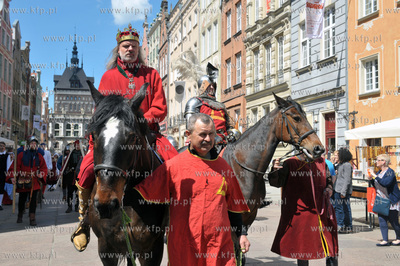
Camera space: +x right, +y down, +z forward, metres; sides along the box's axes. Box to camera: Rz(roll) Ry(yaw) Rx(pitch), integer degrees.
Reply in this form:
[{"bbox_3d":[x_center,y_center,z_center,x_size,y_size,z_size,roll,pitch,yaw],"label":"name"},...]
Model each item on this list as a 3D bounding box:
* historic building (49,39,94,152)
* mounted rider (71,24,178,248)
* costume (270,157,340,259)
[{"bbox_3d":[-49.200,-14.700,180.000,17.500,45.500,17.000,1,-3,-16],"label":"historic building"},{"bbox_3d":[-0.575,0.010,3.620,0.800,1.750,0.820,0,-3,-10],"label":"mounted rider"},{"bbox_3d":[1.050,0.745,4.680,0.640,1.030,0.460,1,-3,-18],"label":"costume"}]

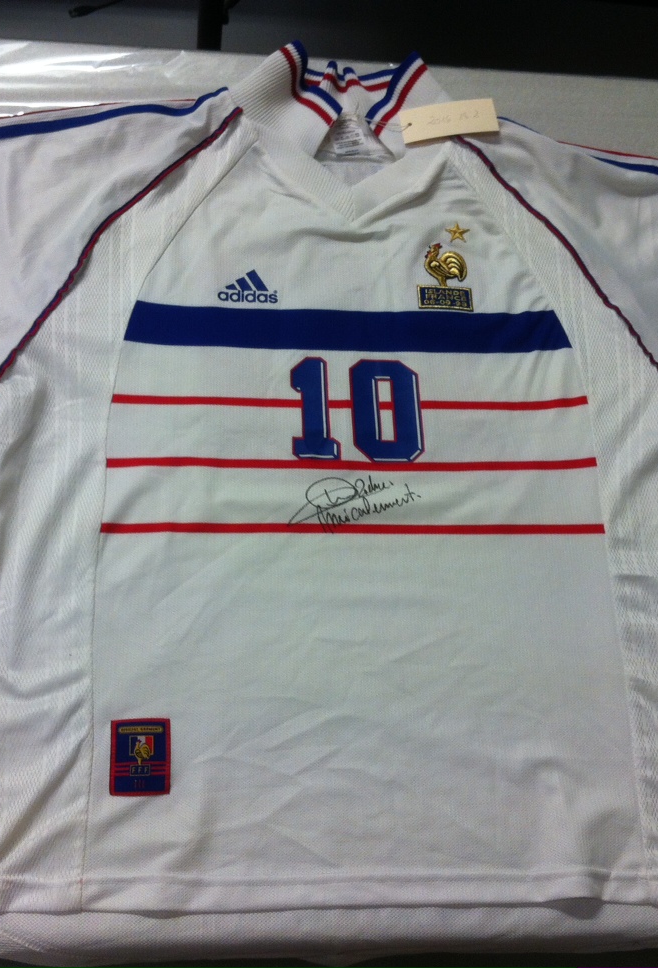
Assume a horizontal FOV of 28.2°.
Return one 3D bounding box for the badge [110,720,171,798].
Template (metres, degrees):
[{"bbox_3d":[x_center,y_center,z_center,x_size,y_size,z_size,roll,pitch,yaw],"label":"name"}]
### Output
[{"bbox_3d":[-0.138,0.200,0.959,0.044,0.004,0.057,-1,64,-7],"label":"badge"}]

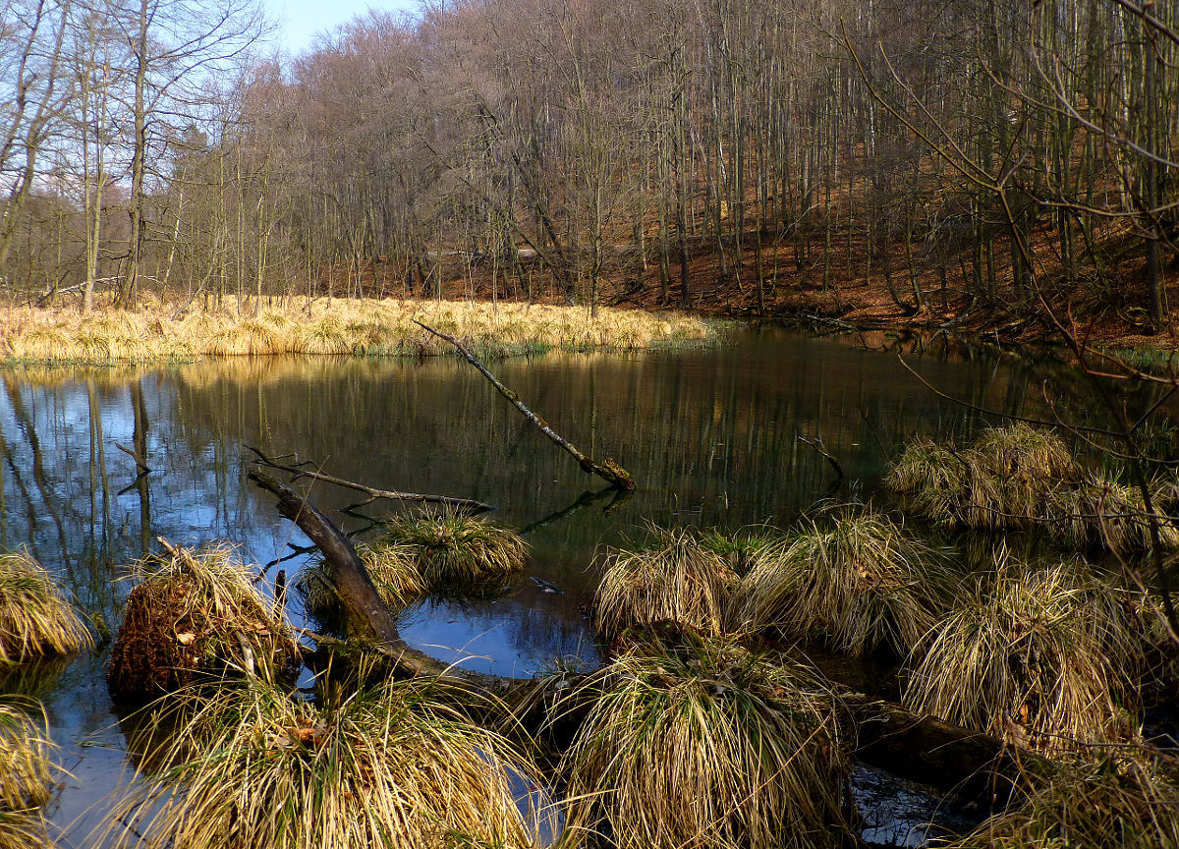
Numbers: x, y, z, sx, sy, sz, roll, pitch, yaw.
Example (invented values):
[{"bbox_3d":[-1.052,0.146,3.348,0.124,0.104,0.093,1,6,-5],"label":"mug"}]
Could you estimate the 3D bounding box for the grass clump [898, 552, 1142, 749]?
[{"bbox_3d":[1.827,0.911,4.921,0.958,0.735,0.911,3,9,21],"label":"grass clump"}]

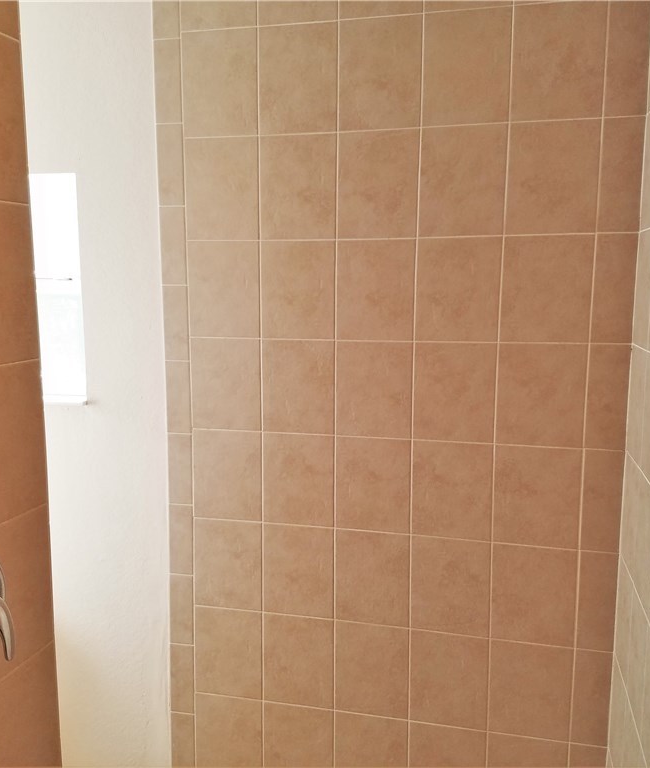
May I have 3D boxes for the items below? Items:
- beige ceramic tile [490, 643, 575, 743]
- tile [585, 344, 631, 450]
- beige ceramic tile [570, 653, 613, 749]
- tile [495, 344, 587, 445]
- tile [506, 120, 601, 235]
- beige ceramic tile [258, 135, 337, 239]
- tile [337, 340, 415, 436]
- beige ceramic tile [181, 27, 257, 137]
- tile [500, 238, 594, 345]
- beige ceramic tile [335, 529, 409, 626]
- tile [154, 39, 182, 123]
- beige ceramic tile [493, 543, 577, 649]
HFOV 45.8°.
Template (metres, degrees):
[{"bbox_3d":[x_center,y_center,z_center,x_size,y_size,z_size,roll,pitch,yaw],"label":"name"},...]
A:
[{"bbox_3d":[0.526,0.783,1.967,0.201,0.252,0.009,2,8,14],"label":"beige ceramic tile"},{"bbox_3d":[0.666,0.032,1.810,0.091,0.249,0.010,2,9,14],"label":"tile"},{"bbox_3d":[0.669,0.786,1.926,0.093,0.251,0.010,2,8,13],"label":"beige ceramic tile"},{"bbox_3d":[0.526,0.028,1.868,0.201,0.251,0.009,2,8,14],"label":"tile"},{"bbox_3d":[0.526,-0.474,1.773,0.200,0.250,0.010,2,8,14],"label":"tile"},{"bbox_3d":[-0.066,-0.495,1.929,0.200,0.251,0.010,2,8,13],"label":"beige ceramic tile"},{"bbox_3d":[0.129,0.013,1.951,0.200,0.251,0.010,2,8,13],"label":"tile"},{"bbox_3d":[-0.264,-0.759,1.950,0.201,0.251,0.009,2,8,14],"label":"beige ceramic tile"},{"bbox_3d":[0.522,-0.221,1.811,0.200,0.250,0.010,2,9,14],"label":"tile"},{"bbox_3d":[0.125,0.507,2.012,0.200,0.250,0.010,2,8,14],"label":"beige ceramic tile"},{"bbox_3d":[-0.398,-0.773,1.971,0.072,0.200,0.010,2,8,13],"label":"tile"},{"bbox_3d":[0.525,0.530,1.931,0.201,0.252,0.009,2,8,14],"label":"beige ceramic tile"}]

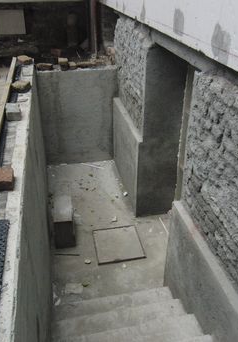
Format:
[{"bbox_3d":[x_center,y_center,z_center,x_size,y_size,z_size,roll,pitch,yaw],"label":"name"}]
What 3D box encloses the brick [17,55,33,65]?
[{"bbox_3d":[-1.218,-1.449,4.130,0.185,0.065,0.150,-1,32,-4],"label":"brick"}]

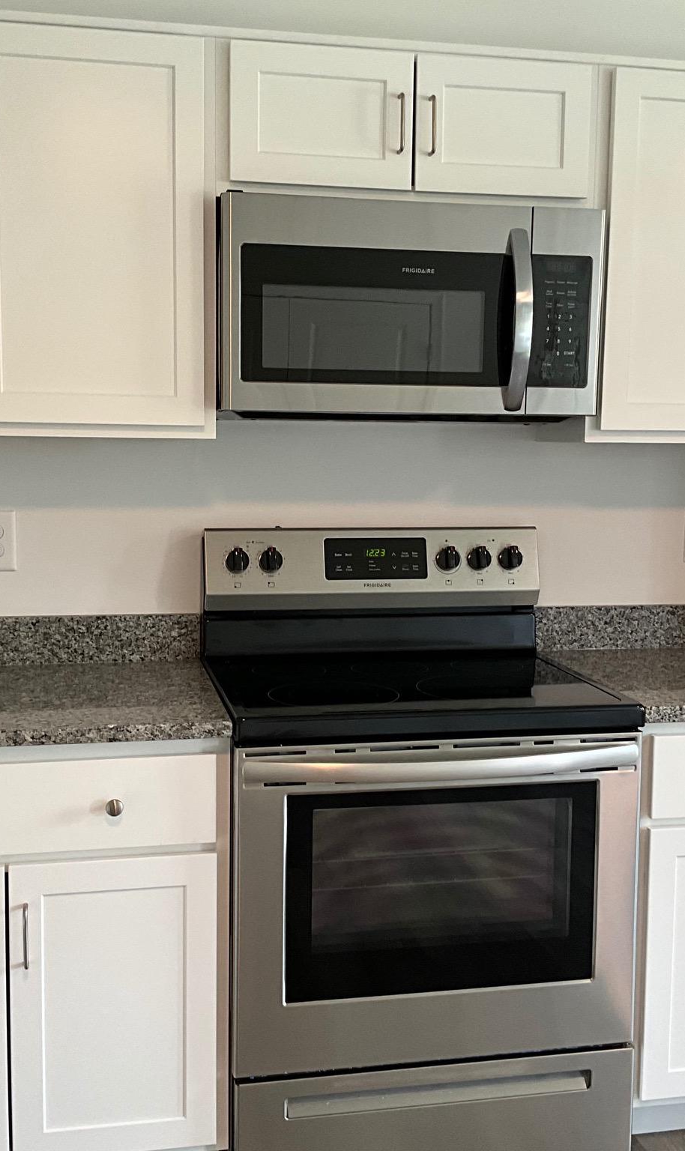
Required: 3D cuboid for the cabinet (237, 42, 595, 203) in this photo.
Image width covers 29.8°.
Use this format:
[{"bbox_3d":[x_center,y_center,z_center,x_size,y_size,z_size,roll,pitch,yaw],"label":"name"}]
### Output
[{"bbox_3d":[0.107,-0.893,2.627,0.760,0.296,0.332,-1,7,-12],"label":"cabinet"}]

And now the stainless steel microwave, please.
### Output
[{"bbox_3d":[0.111,-0.525,2.633,0.759,0.413,0.407,-1,7,-12],"label":"stainless steel microwave"}]

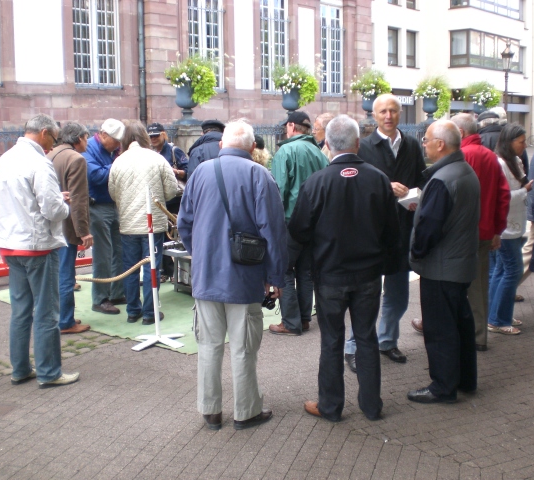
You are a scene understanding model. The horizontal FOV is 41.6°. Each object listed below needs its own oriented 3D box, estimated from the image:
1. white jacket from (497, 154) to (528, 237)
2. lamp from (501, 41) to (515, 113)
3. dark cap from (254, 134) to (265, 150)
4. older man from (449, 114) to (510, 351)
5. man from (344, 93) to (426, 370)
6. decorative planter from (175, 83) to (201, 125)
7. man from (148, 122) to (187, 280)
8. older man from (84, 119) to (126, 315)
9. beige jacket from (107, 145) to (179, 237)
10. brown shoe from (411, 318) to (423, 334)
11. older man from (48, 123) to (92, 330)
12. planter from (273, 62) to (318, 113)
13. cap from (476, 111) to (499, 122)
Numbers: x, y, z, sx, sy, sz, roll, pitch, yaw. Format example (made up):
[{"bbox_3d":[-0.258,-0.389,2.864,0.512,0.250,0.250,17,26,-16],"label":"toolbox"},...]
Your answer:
[{"bbox_3d":[1.915,-0.330,5.526,0.400,0.660,0.460,-1,10,-3],"label":"white jacket"},{"bbox_3d":[7.894,-4.412,23.101,0.450,4.180,0.450,-1,10,0],"label":"lamp"},{"bbox_3d":[-0.101,-0.896,6.441,0.190,0.140,0.230,-4,10,-17],"label":"dark cap"},{"bbox_3d":[1.596,-0.072,5.333,0.560,1.733,0.440,-6,11,-30],"label":"older man"},{"bbox_3d":[0.816,-0.072,4.937,0.600,1.870,0.480,-1,9,-6],"label":"man"},{"bbox_3d":[-1.702,-2.901,15.098,0.530,0.868,0.530,0,9,0],"label":"decorative planter"},{"bbox_3d":[-1.079,-0.383,7.388,0.540,1.680,0.420,2,10,17],"label":"man"},{"bbox_3d":[-1.423,-0.210,6.271,0.460,1.720,0.520,1,10,9],"label":"older man"},{"bbox_3d":[-1.074,-0.427,5.937,0.580,0.770,0.420,1,9,10],"label":"beige jacket"},{"bbox_3d":[1.324,0.683,5.751,0.290,0.115,0.110,9,13,44],"label":"brown shoe"},{"bbox_3d":[-1.612,-0.089,5.697,0.420,1.688,0.500,-9,12,-41],"label":"older man"},{"bbox_3d":[0.695,-3.634,17.428,1.050,1.528,1.120,0,9,0],"label":"planter"},{"bbox_3d":[2.010,-1.124,6.406,0.240,0.115,0.260,-3,10,-14],"label":"cap"}]

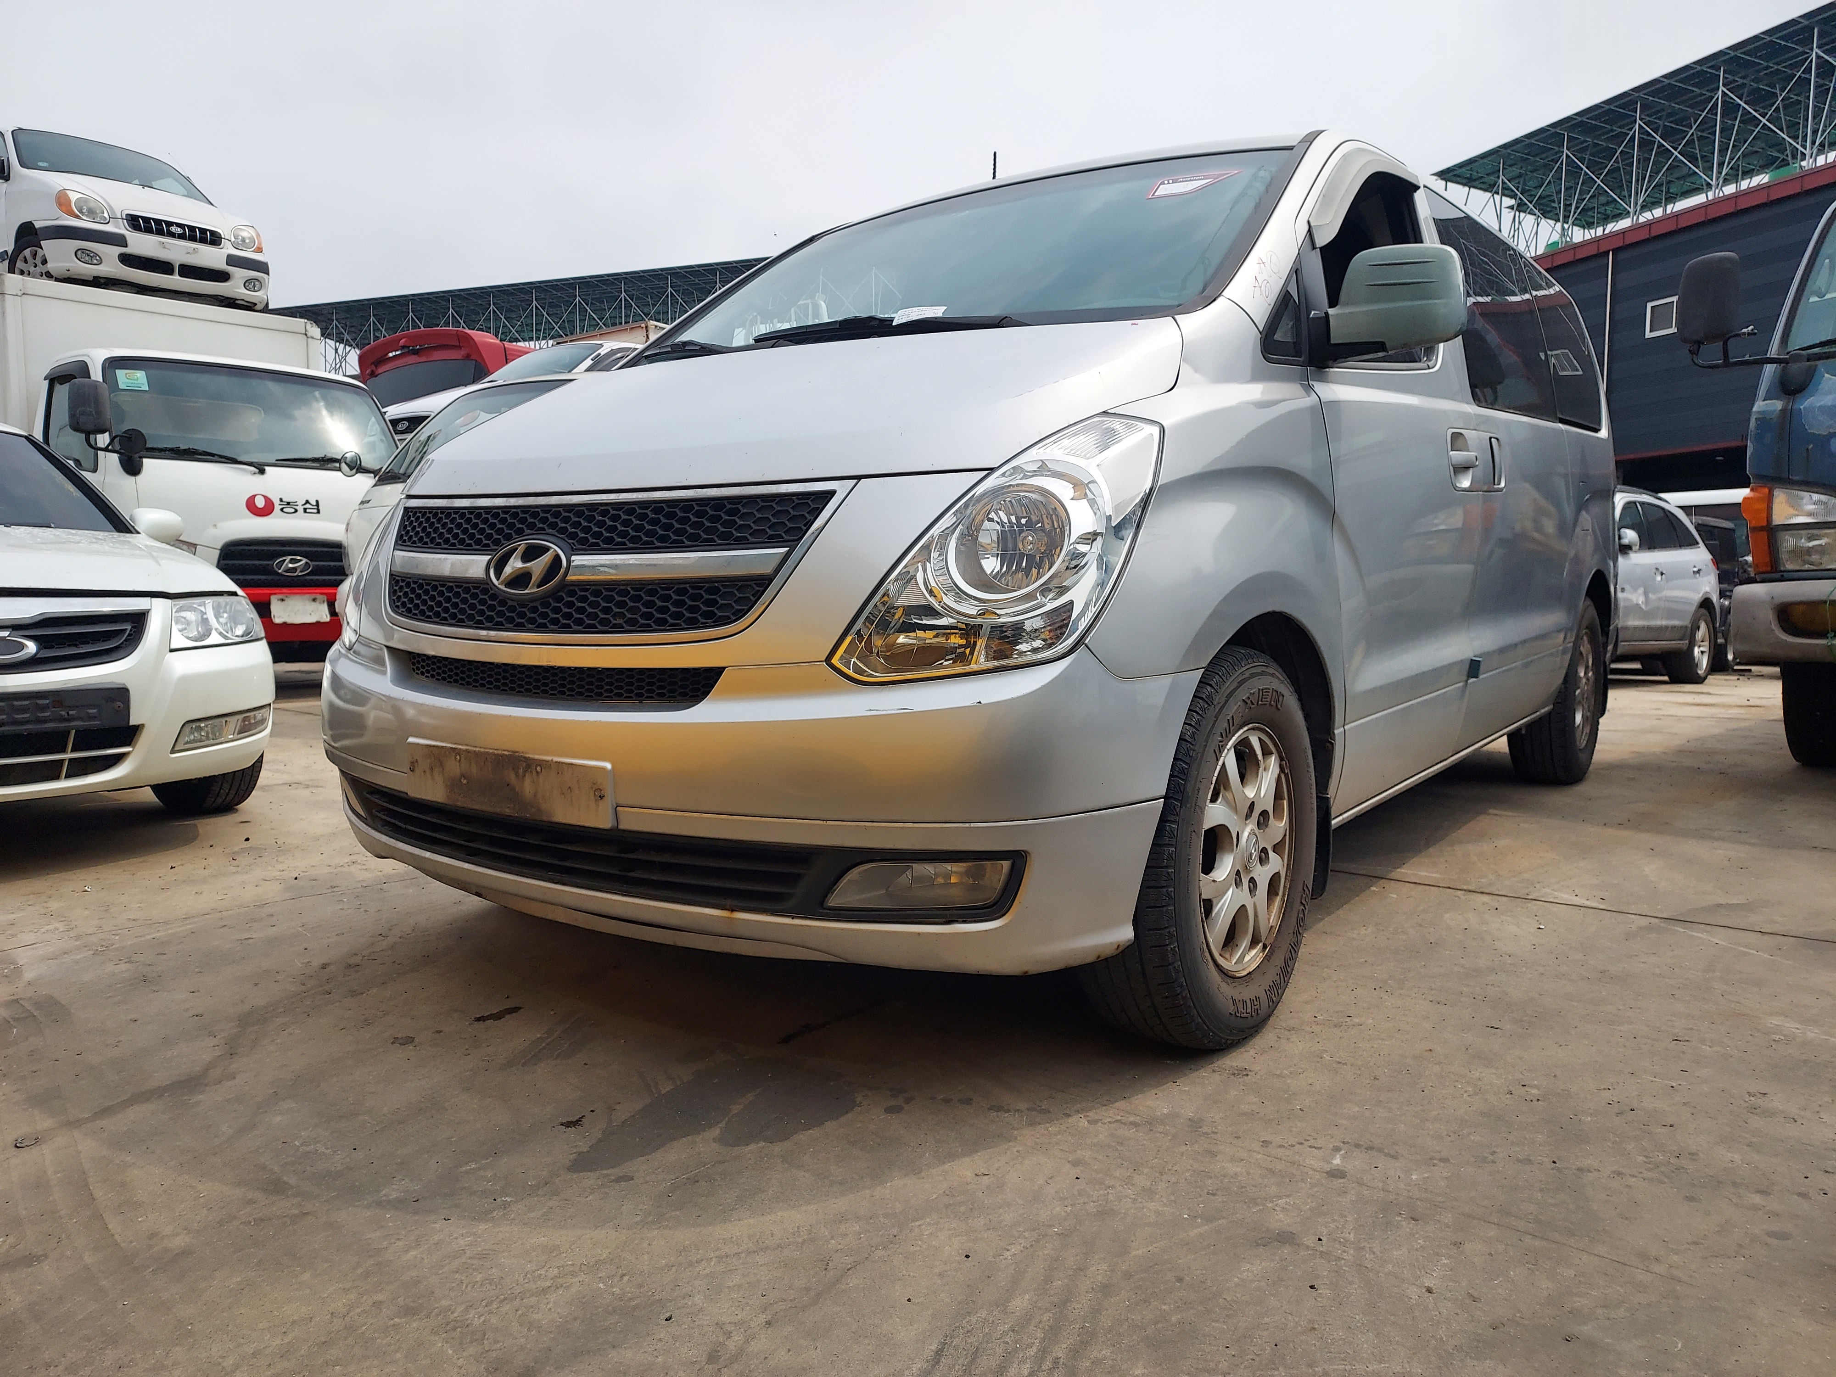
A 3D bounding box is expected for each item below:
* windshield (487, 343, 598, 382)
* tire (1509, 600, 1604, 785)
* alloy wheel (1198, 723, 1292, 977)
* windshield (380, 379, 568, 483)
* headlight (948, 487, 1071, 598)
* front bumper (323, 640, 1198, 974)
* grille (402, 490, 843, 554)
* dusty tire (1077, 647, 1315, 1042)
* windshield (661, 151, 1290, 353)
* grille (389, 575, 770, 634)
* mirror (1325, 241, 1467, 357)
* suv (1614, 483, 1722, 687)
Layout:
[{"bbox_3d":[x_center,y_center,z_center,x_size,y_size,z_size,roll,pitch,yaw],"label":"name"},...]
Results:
[{"bbox_3d":[-3.720,-3.183,12.599,1.450,0.102,0.819,4,43,40],"label":"windshield"},{"bbox_3d":[2.439,0.007,4.862,0.225,0.700,0.700,4,7,37],"label":"tire"},{"bbox_3d":[0.535,0.284,2.306,0.170,0.445,0.445,4,7,34],"label":"alloy wheel"},{"bbox_3d":[-1.934,-1.212,5.881,1.450,0.150,0.836,4,51,37],"label":"windshield"},{"bbox_3d":[0.140,-0.225,1.964,0.165,0.165,0.120,4,7,37],"label":"headlight"},{"bbox_3d":[-0.489,0.155,2.371,1.860,0.500,0.670,4,7,37],"label":"front bumper"},{"bbox_3d":[-0.614,-0.276,2.166,1.130,0.115,0.130,4,-8,37],"label":"grille"},{"bbox_3d":[0.518,0.283,2.318,0.225,0.700,0.700,4,7,34],"label":"dusty tire"},{"bbox_3d":[0.027,-0.970,2.953,1.580,0.160,0.990,4,41,37],"label":"windshield"},{"bbox_3d":[-0.640,-0.147,2.143,1.010,0.100,0.110,4,-3,37],"label":"grille"},{"bbox_3d":[0.886,-0.709,2.352,0.250,0.200,0.160,4,7,37],"label":"mirror"},{"bbox_3d":[6.027,-0.921,12.025,4.780,1.760,1.900,-5,7,-40],"label":"suv"}]

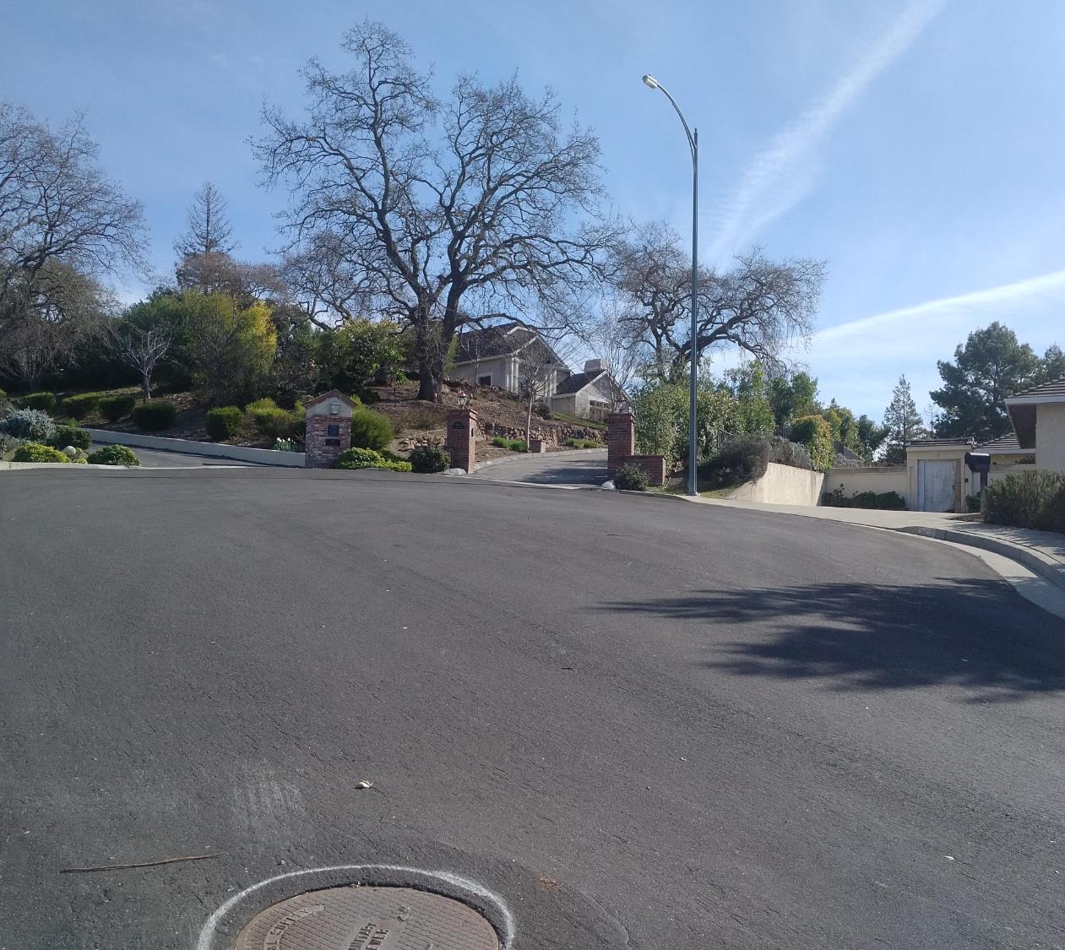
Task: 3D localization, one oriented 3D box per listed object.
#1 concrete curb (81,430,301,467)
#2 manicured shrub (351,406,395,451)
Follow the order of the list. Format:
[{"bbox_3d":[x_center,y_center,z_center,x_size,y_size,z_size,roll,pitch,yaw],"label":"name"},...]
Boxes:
[{"bbox_3d":[-9.660,-0.796,27.600,9.099,0.400,0.250,6,1,32],"label":"concrete curb"},{"bbox_3d":[-4.425,-1.256,26.700,1.300,1.250,1.250,1,-2,-12],"label":"manicured shrub"}]

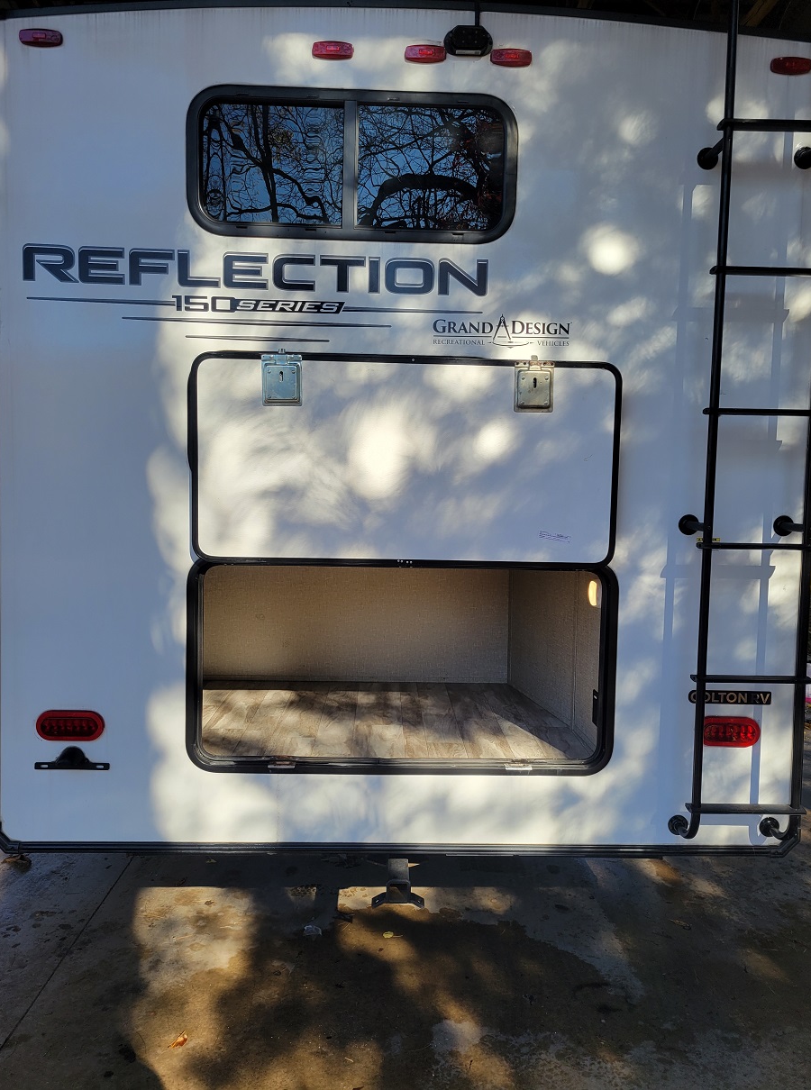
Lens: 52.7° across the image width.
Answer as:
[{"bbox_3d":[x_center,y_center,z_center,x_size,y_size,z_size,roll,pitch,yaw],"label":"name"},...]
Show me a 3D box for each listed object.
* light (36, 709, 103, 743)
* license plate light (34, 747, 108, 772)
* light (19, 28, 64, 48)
[{"bbox_3d":[-0.989,0.534,2.420,0.198,0.093,0.030,1,3,-2],"label":"light"},{"bbox_3d":[-0.982,0.630,2.416,0.216,0.070,0.050,1,3,-2],"label":"license plate light"},{"bbox_3d":[-1.022,-1.425,2.300,0.117,0.044,0.029,1,3,-2],"label":"light"}]

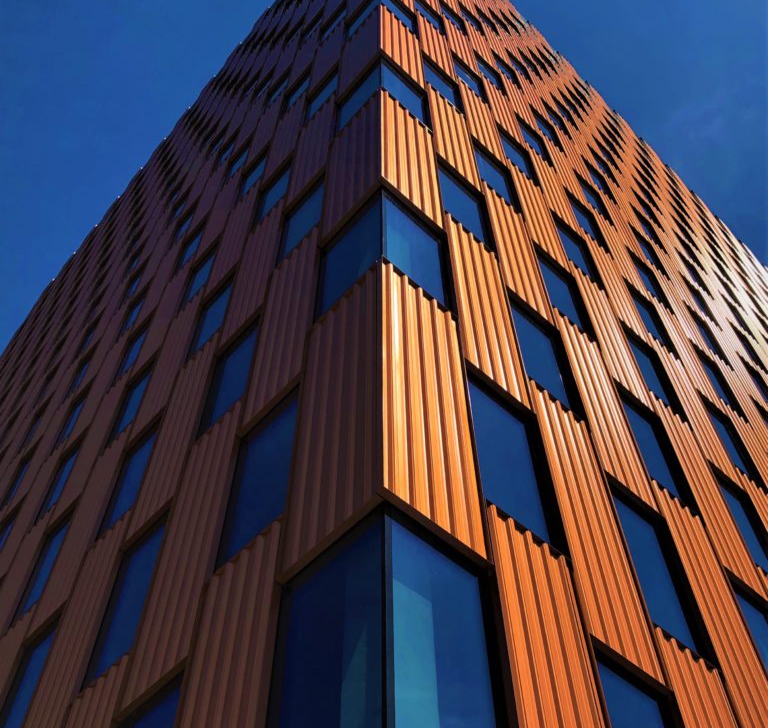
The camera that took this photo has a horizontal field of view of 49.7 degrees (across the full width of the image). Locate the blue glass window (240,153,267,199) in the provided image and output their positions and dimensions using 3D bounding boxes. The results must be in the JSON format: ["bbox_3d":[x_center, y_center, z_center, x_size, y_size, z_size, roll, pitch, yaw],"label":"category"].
[{"bbox_3d":[-3.494,-5.021,22.501,0.122,2.218,1.199,36,-62,-23],"label":"blue glass window"}]

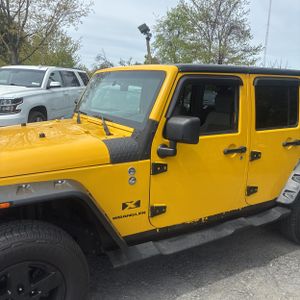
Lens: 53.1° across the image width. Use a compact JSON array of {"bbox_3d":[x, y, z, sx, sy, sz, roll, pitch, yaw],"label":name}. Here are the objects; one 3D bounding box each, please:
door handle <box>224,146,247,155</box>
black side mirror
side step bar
[{"bbox_3d":[0.722,0.003,2.551,0.233,0.043,0.050,-6,13,-27],"label":"door handle"},{"bbox_3d":[0.196,-0.090,2.139,0.215,0.295,0.250,-6,13,-27],"label":"black side mirror"},{"bbox_3d":[0.522,0.696,2.560,1.795,0.085,0.165,-6,13,-27],"label":"side step bar"}]

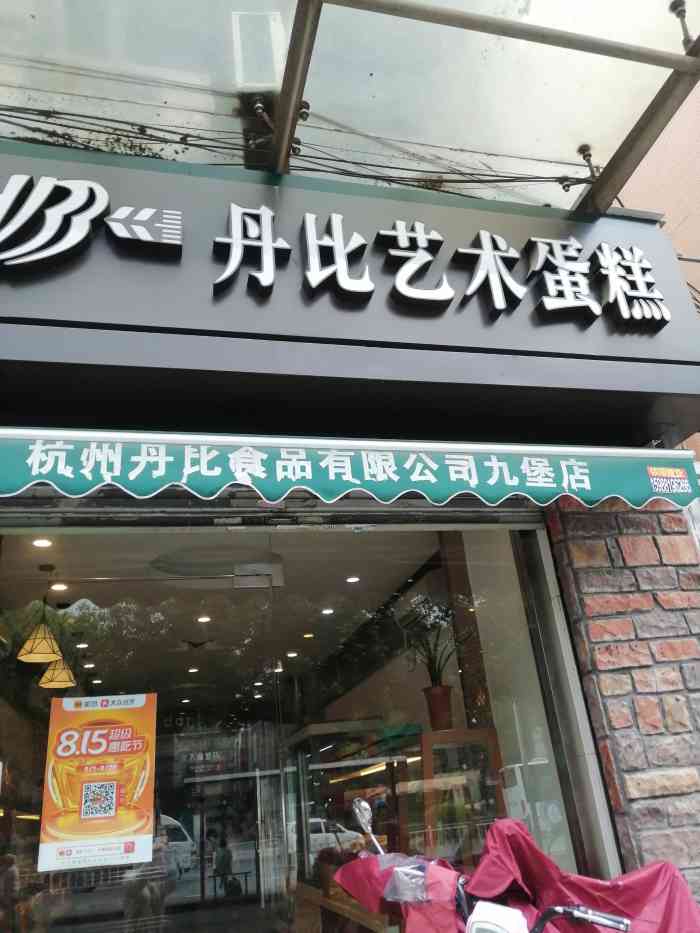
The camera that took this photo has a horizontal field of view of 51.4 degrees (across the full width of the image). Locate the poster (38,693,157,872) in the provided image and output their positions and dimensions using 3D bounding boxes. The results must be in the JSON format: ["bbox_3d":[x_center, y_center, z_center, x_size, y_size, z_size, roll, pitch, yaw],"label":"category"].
[{"bbox_3d":[-0.952,1.190,2.787,0.396,0.604,0.010,1,-27,-14],"label":"poster"}]

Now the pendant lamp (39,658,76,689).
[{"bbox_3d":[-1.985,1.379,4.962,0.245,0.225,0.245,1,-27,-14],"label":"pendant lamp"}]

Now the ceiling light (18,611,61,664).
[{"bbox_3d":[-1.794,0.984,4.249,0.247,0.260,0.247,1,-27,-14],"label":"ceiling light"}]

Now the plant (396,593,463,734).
[{"bbox_3d":[0.472,1.144,4.268,0.400,0.780,0.400,1,-27,-14],"label":"plant"}]

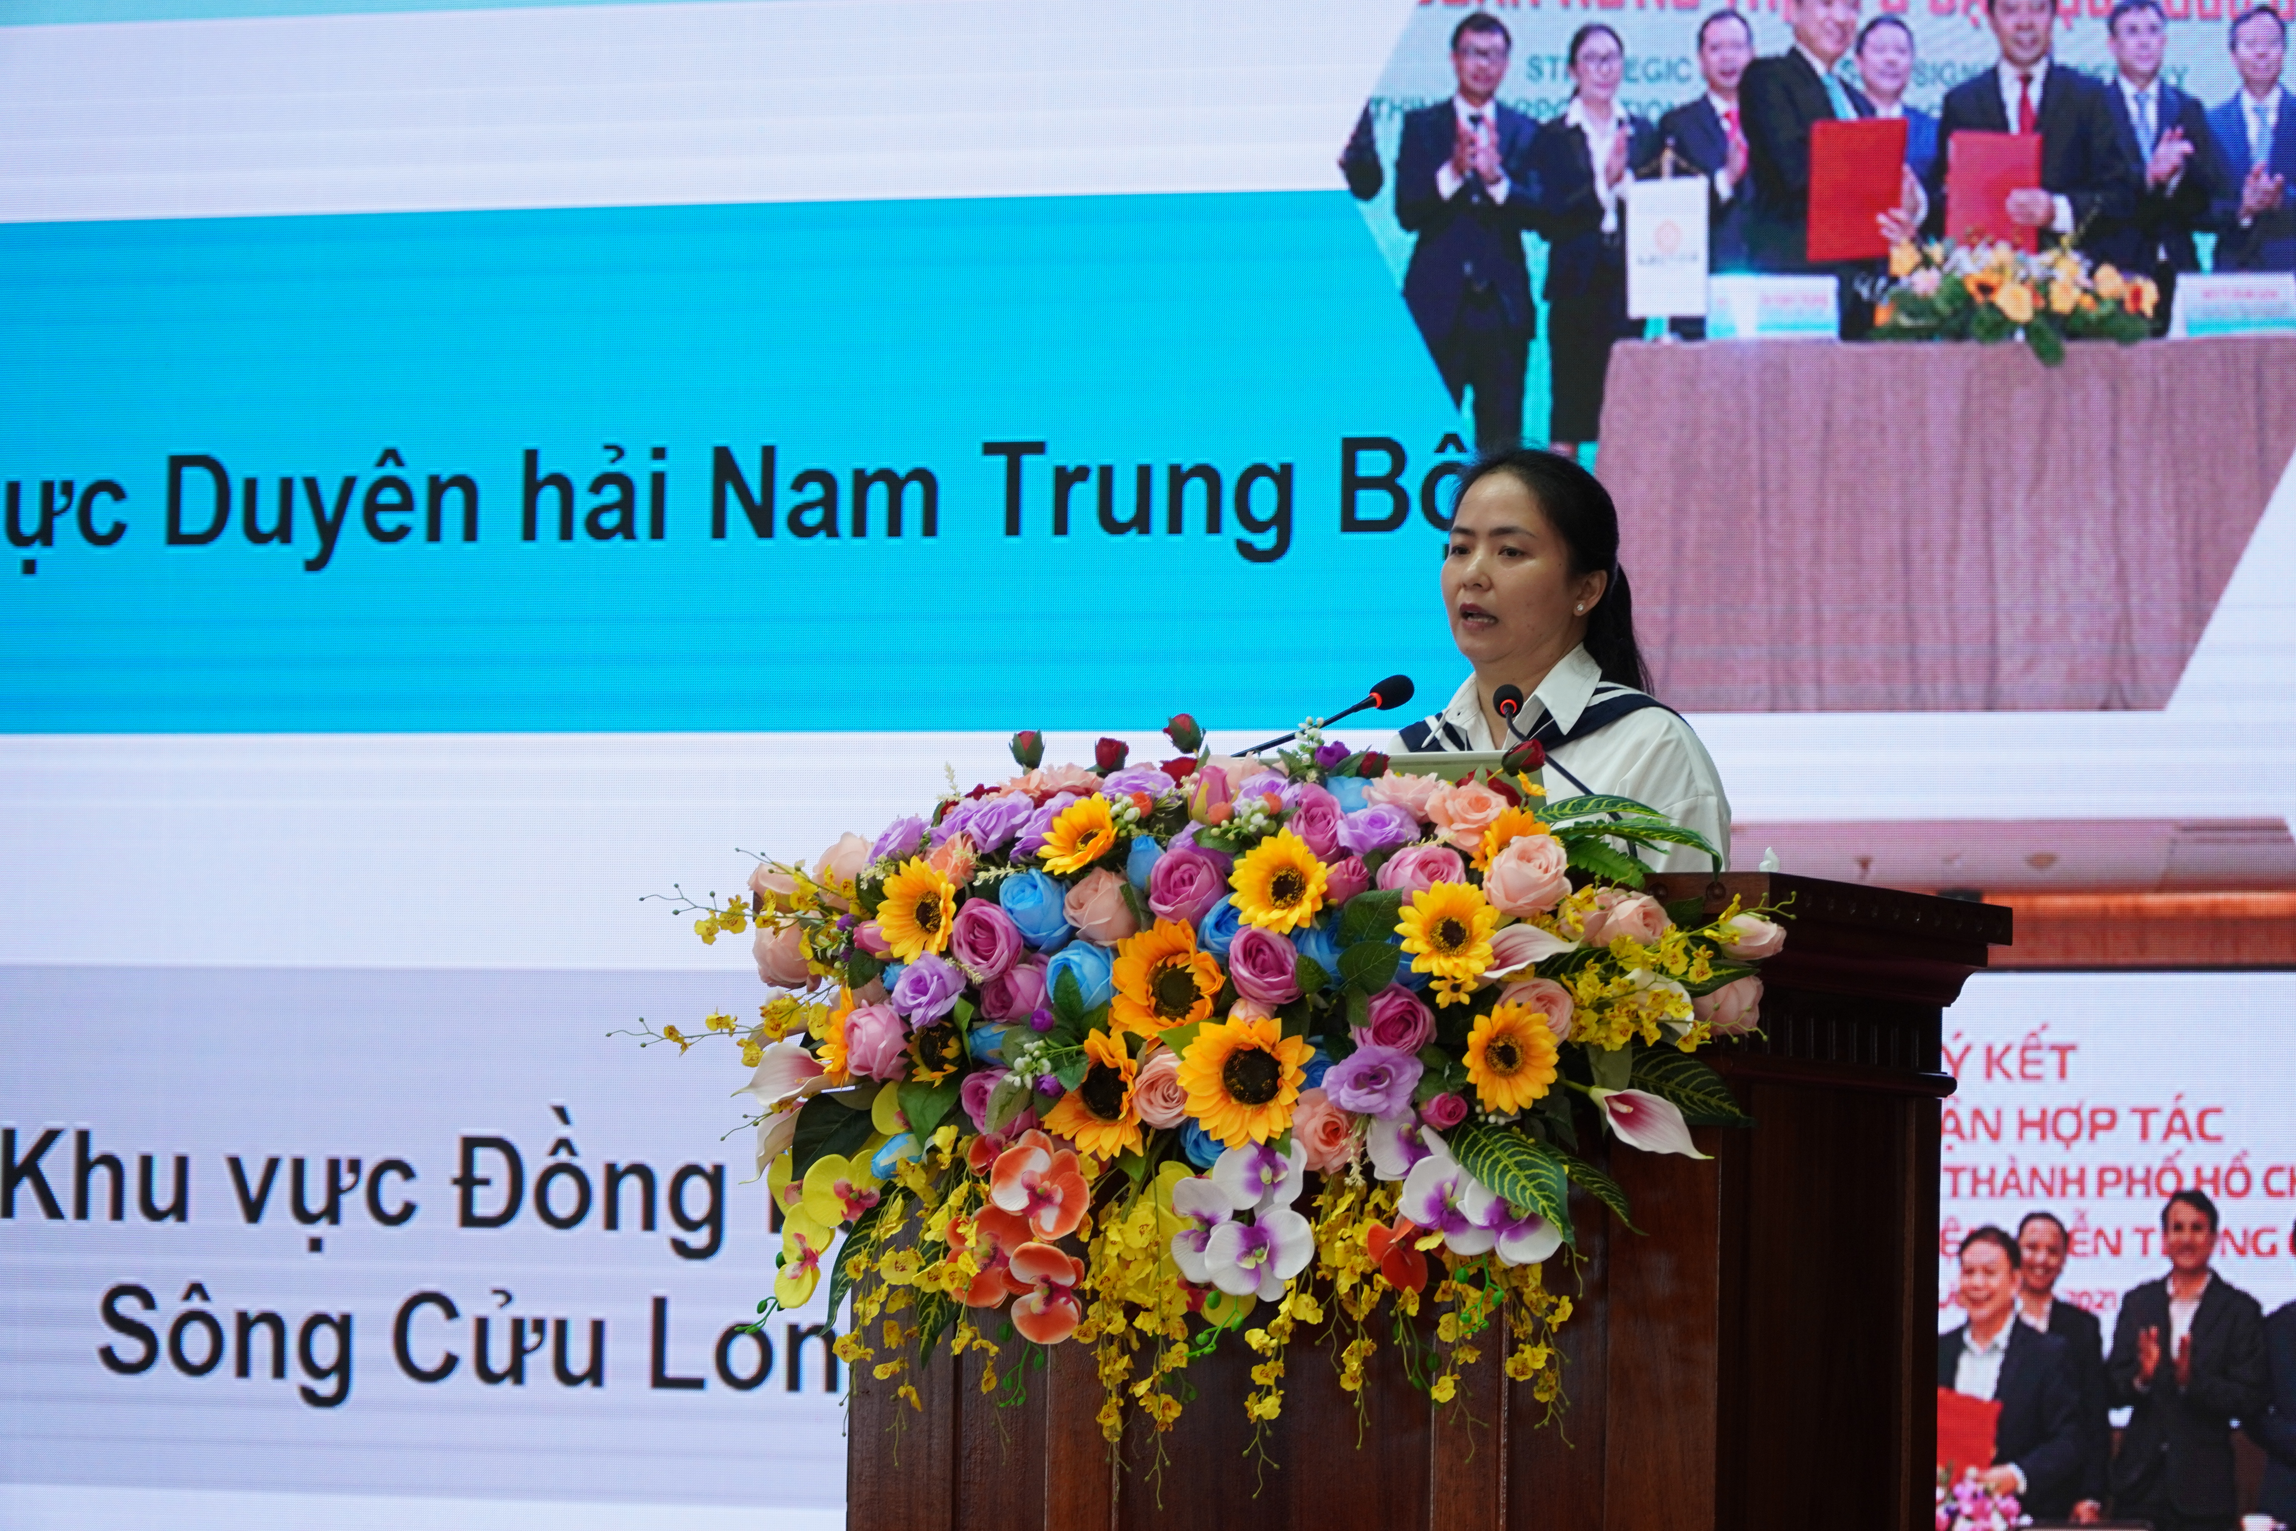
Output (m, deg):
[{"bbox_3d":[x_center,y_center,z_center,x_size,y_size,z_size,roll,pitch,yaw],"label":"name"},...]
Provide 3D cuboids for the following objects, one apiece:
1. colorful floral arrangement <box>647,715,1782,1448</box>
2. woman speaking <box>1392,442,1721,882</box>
[{"bbox_3d":[0.063,0.302,7.770,1.020,0.690,0.500,0,-2,22],"label":"colorful floral arrangement"},{"bbox_3d":[0.424,0.465,8.450,0.460,1.600,0.340,-1,-3,30],"label":"woman speaking"}]

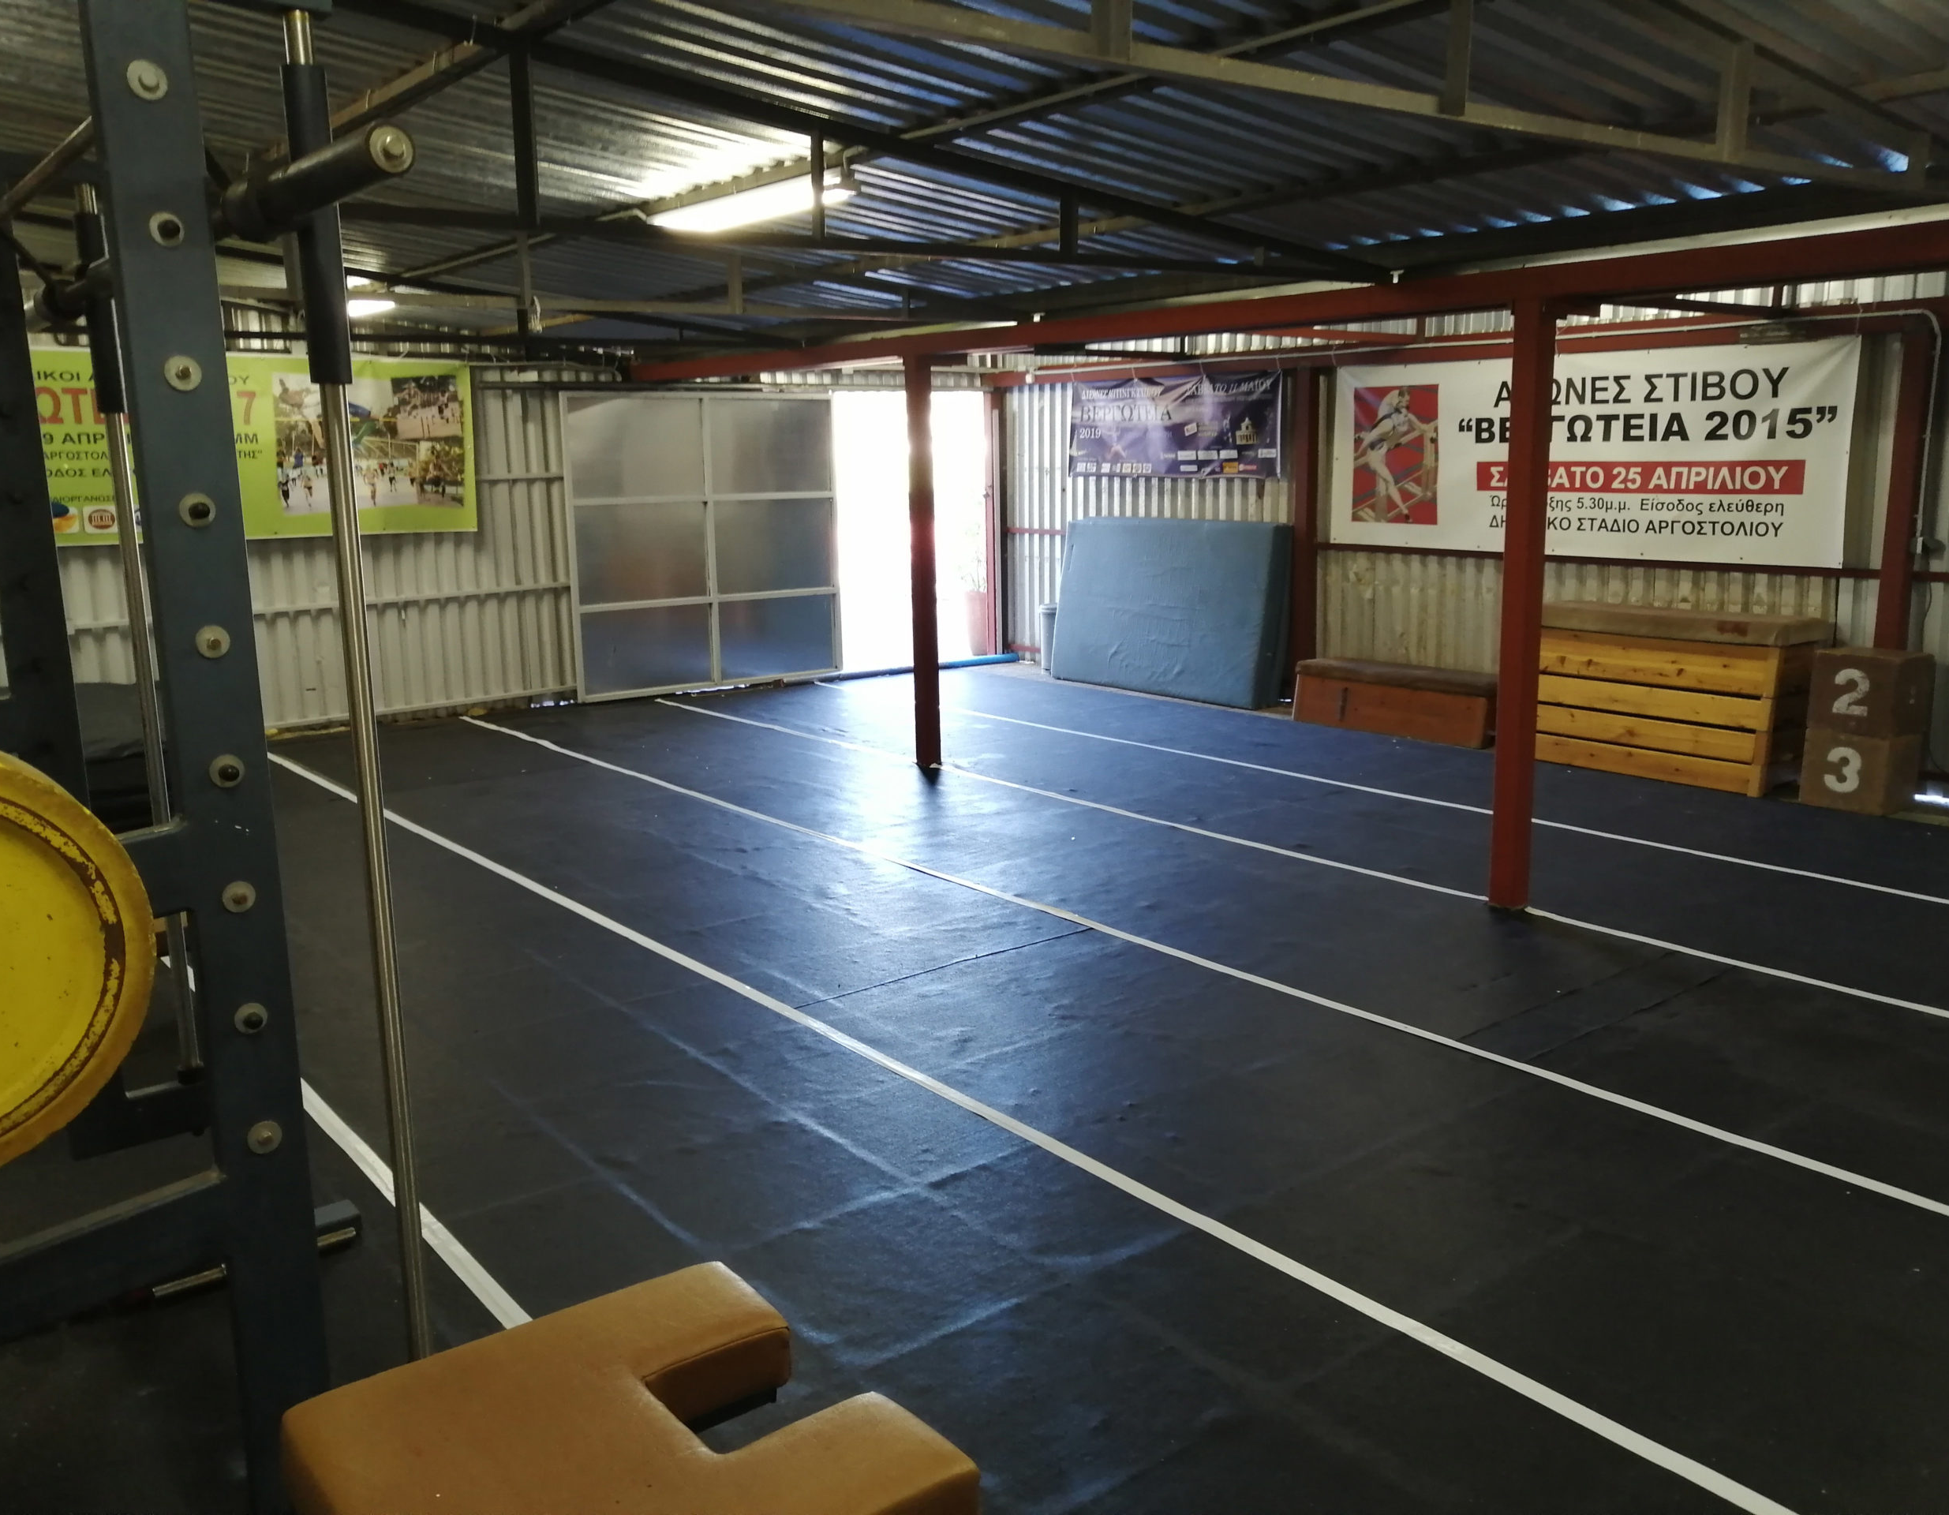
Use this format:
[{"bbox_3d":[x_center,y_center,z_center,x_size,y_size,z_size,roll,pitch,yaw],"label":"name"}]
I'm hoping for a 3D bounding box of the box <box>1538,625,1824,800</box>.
[{"bbox_3d":[3.333,-0.302,7.710,0.443,0.728,1.337,-10,14,-37],"label":"box"}]

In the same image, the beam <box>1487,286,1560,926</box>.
[{"bbox_3d":[1.876,-0.497,5.399,0.098,2.070,0.092,-10,14,-37],"label":"beam"}]

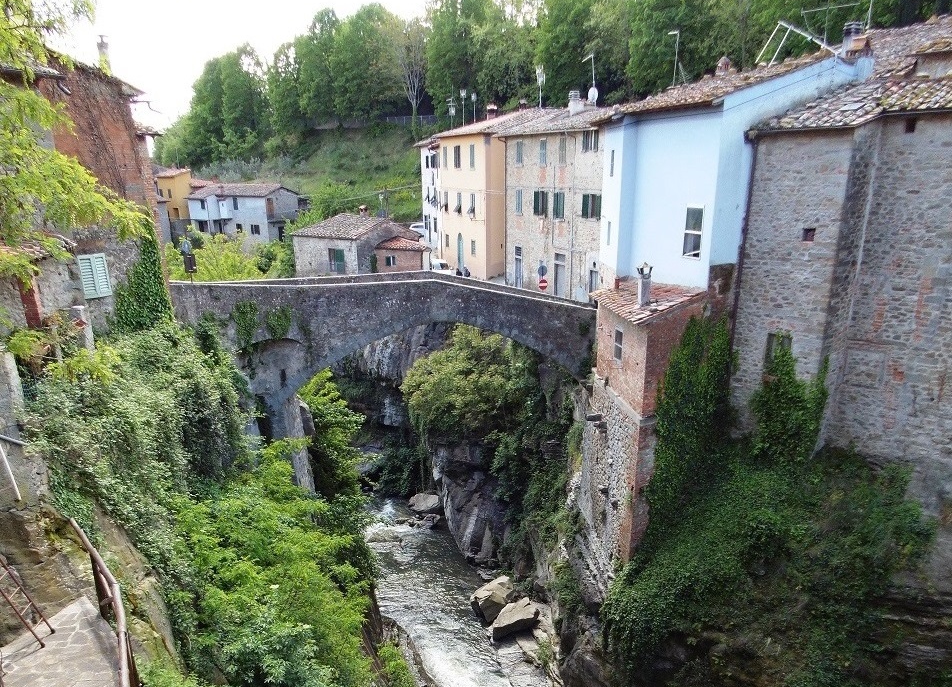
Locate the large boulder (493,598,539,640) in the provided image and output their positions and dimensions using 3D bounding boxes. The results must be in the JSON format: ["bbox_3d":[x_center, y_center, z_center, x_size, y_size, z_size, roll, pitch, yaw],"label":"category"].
[{"bbox_3d":[2.020,13.338,29.437,2.000,1.200,1.500,-11,18,-34],"label":"large boulder"}]

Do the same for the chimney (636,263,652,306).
[{"bbox_3d":[6.771,-2.355,24.226,0.500,1.780,0.500,-2,15,-5],"label":"chimney"}]

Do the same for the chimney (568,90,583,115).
[{"bbox_3d":[5.593,-13.585,34.165,0.650,1.322,0.620,-13,19,-38],"label":"chimney"}]

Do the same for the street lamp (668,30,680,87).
[{"bbox_3d":[9.563,-13.624,28.989,0.650,2.513,0.200,-2,15,-5],"label":"street lamp"}]

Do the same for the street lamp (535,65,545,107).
[{"bbox_3d":[4.017,-15.994,37.659,0.650,2.432,0.500,11,19,37],"label":"street lamp"}]

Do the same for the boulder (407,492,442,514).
[{"bbox_3d":[-3.225,10.049,37.862,1.950,1.000,1.500,-6,16,-19],"label":"boulder"}]

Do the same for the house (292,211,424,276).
[{"bbox_3d":[-8.937,-7.587,46.380,6.894,4.300,7.001,10,18,35],"label":"house"}]

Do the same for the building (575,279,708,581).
[{"bbox_3d":[7.115,3.148,26.381,2.958,12.000,6.200,-1,15,-2],"label":"building"}]

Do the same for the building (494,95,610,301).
[{"bbox_3d":[7.190,-8.474,34.833,8.400,10.500,7.600,-12,19,-37],"label":"building"}]

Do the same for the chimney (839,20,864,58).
[{"bbox_3d":[13.794,-11.125,22.213,0.580,1.275,0.580,-9,17,-29],"label":"chimney"}]

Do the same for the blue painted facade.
[{"bbox_3d":[9.938,-7.303,26.669,6.600,8.400,7.600,-8,17,-27],"label":"blue painted facade"}]

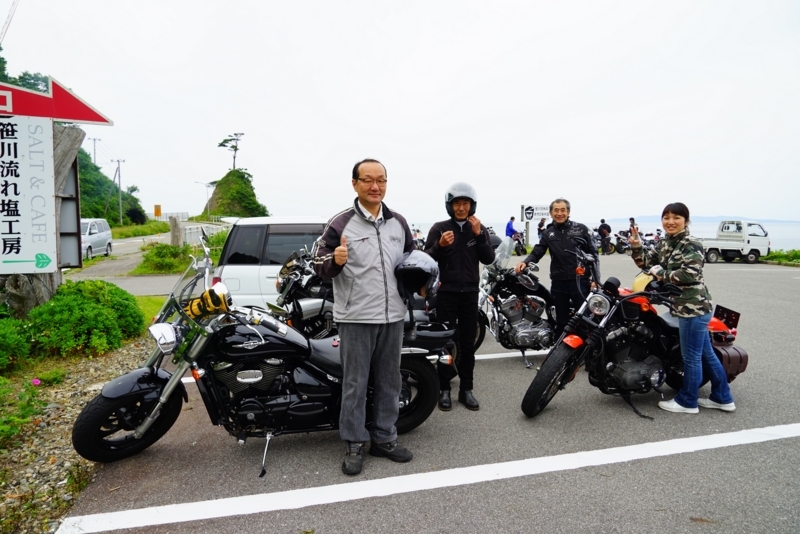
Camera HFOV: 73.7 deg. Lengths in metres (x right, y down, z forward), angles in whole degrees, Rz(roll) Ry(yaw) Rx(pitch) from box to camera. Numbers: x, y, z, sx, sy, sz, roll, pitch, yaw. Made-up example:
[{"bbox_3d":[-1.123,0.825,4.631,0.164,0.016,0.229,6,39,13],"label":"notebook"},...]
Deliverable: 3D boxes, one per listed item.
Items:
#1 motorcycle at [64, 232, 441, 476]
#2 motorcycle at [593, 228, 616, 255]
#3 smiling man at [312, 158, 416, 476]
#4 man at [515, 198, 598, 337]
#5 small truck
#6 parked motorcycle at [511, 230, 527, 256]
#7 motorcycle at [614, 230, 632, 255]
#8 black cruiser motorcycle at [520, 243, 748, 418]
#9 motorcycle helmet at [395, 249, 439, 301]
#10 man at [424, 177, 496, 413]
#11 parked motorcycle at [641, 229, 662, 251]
[{"bbox_3d":[-0.750,0.471,3.220,2.300,1.310,0.820,-1,5,-14],"label":"motorcycle"},{"bbox_3d":[9.740,-1.194,25.789,2.100,1.180,0.780,-3,5,-30],"label":"motorcycle"},{"bbox_3d":[-0.215,0.270,3.073,0.580,1.725,0.420,-1,5,-14],"label":"smiling man"},{"bbox_3d":[1.457,0.165,5.000,0.740,1.620,0.450,1,5,12],"label":"man"},{"bbox_3d":[14.020,-1.085,23.089,3.280,1.770,1.420,-1,5,-8],"label":"small truck"},{"bbox_3d":[5.520,-1.086,24.795,0.780,1.170,2.050,2,5,25],"label":"parked motorcycle"},{"bbox_3d":[11.650,-1.201,26.491,2.050,1.120,0.750,-2,5,-20],"label":"motorcycle"},{"bbox_3d":[1.700,0.461,4.122,2.200,1.200,0.800,-2,5,-23],"label":"black cruiser motorcycle"},{"bbox_3d":[0.096,0.046,3.094,0.255,0.285,0.320,2,5,20],"label":"motorcycle helmet"},{"bbox_3d":[0.445,0.212,4.061,0.520,1.680,0.400,0,5,3],"label":"man"},{"bbox_3d":[12.017,-1.159,25.491,2.100,1.180,0.800,-4,6,-37],"label":"parked motorcycle"}]

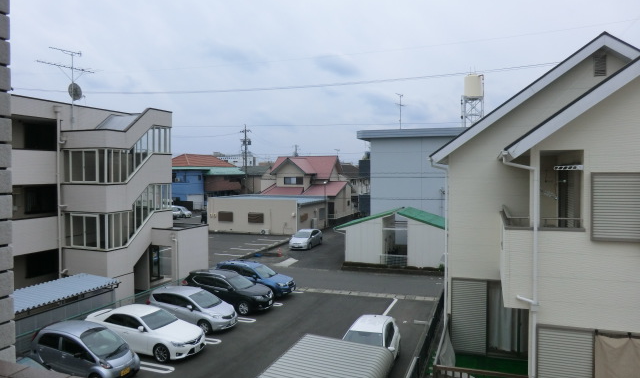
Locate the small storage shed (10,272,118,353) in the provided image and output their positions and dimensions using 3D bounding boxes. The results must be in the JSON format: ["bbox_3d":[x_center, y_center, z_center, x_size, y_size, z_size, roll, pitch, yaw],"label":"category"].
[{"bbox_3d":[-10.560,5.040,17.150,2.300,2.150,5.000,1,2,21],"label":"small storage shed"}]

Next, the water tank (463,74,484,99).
[{"bbox_3d":[18.083,-11.943,51.597,2.150,2.550,2.150,1,2,22],"label":"water tank"}]

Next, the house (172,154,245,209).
[{"bbox_3d":[-19.926,-1.319,76.300,7.800,8.900,13.800,1,2,22],"label":"house"}]

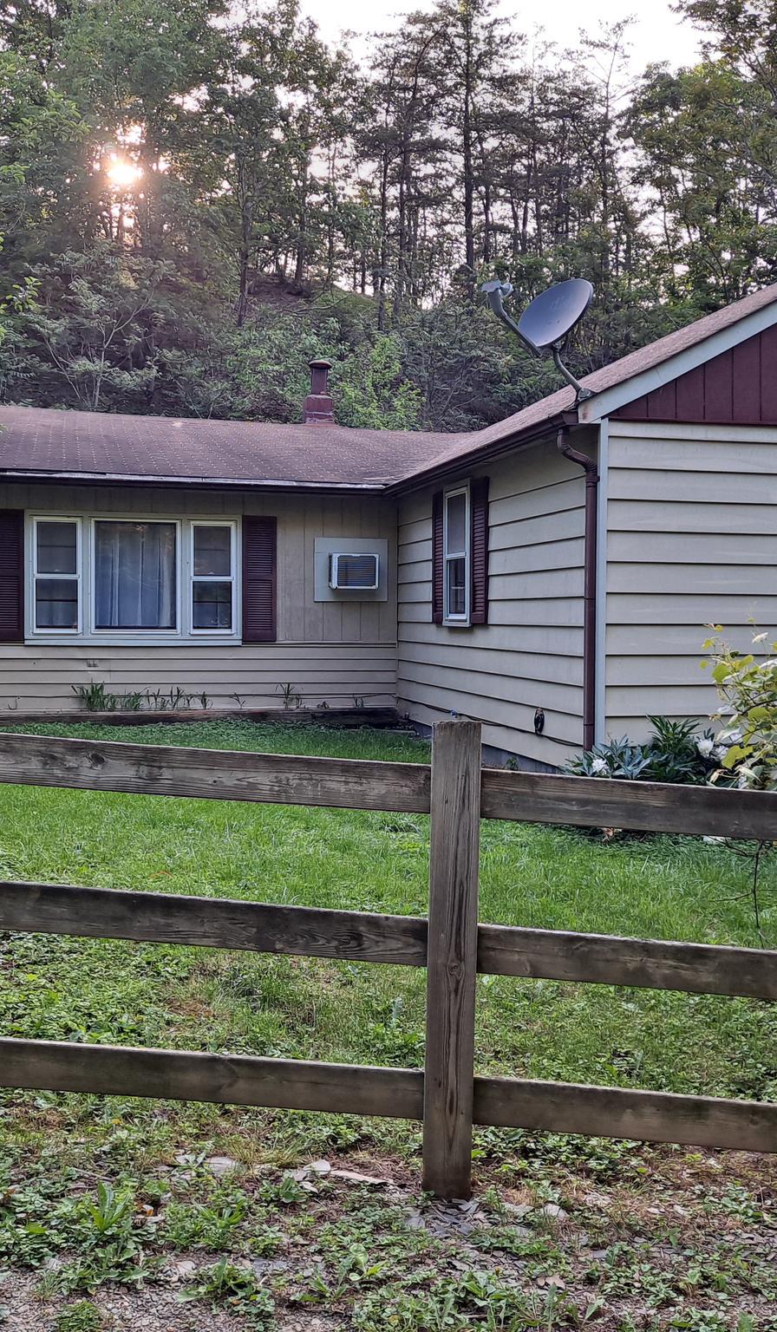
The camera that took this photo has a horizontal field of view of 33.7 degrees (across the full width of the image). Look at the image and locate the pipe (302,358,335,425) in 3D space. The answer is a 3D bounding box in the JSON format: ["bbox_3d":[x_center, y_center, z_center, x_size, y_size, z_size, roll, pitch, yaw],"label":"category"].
[{"bbox_3d":[-1.015,-4.010,18.837,0.420,0.955,0.420,0,2,-13],"label":"pipe"}]

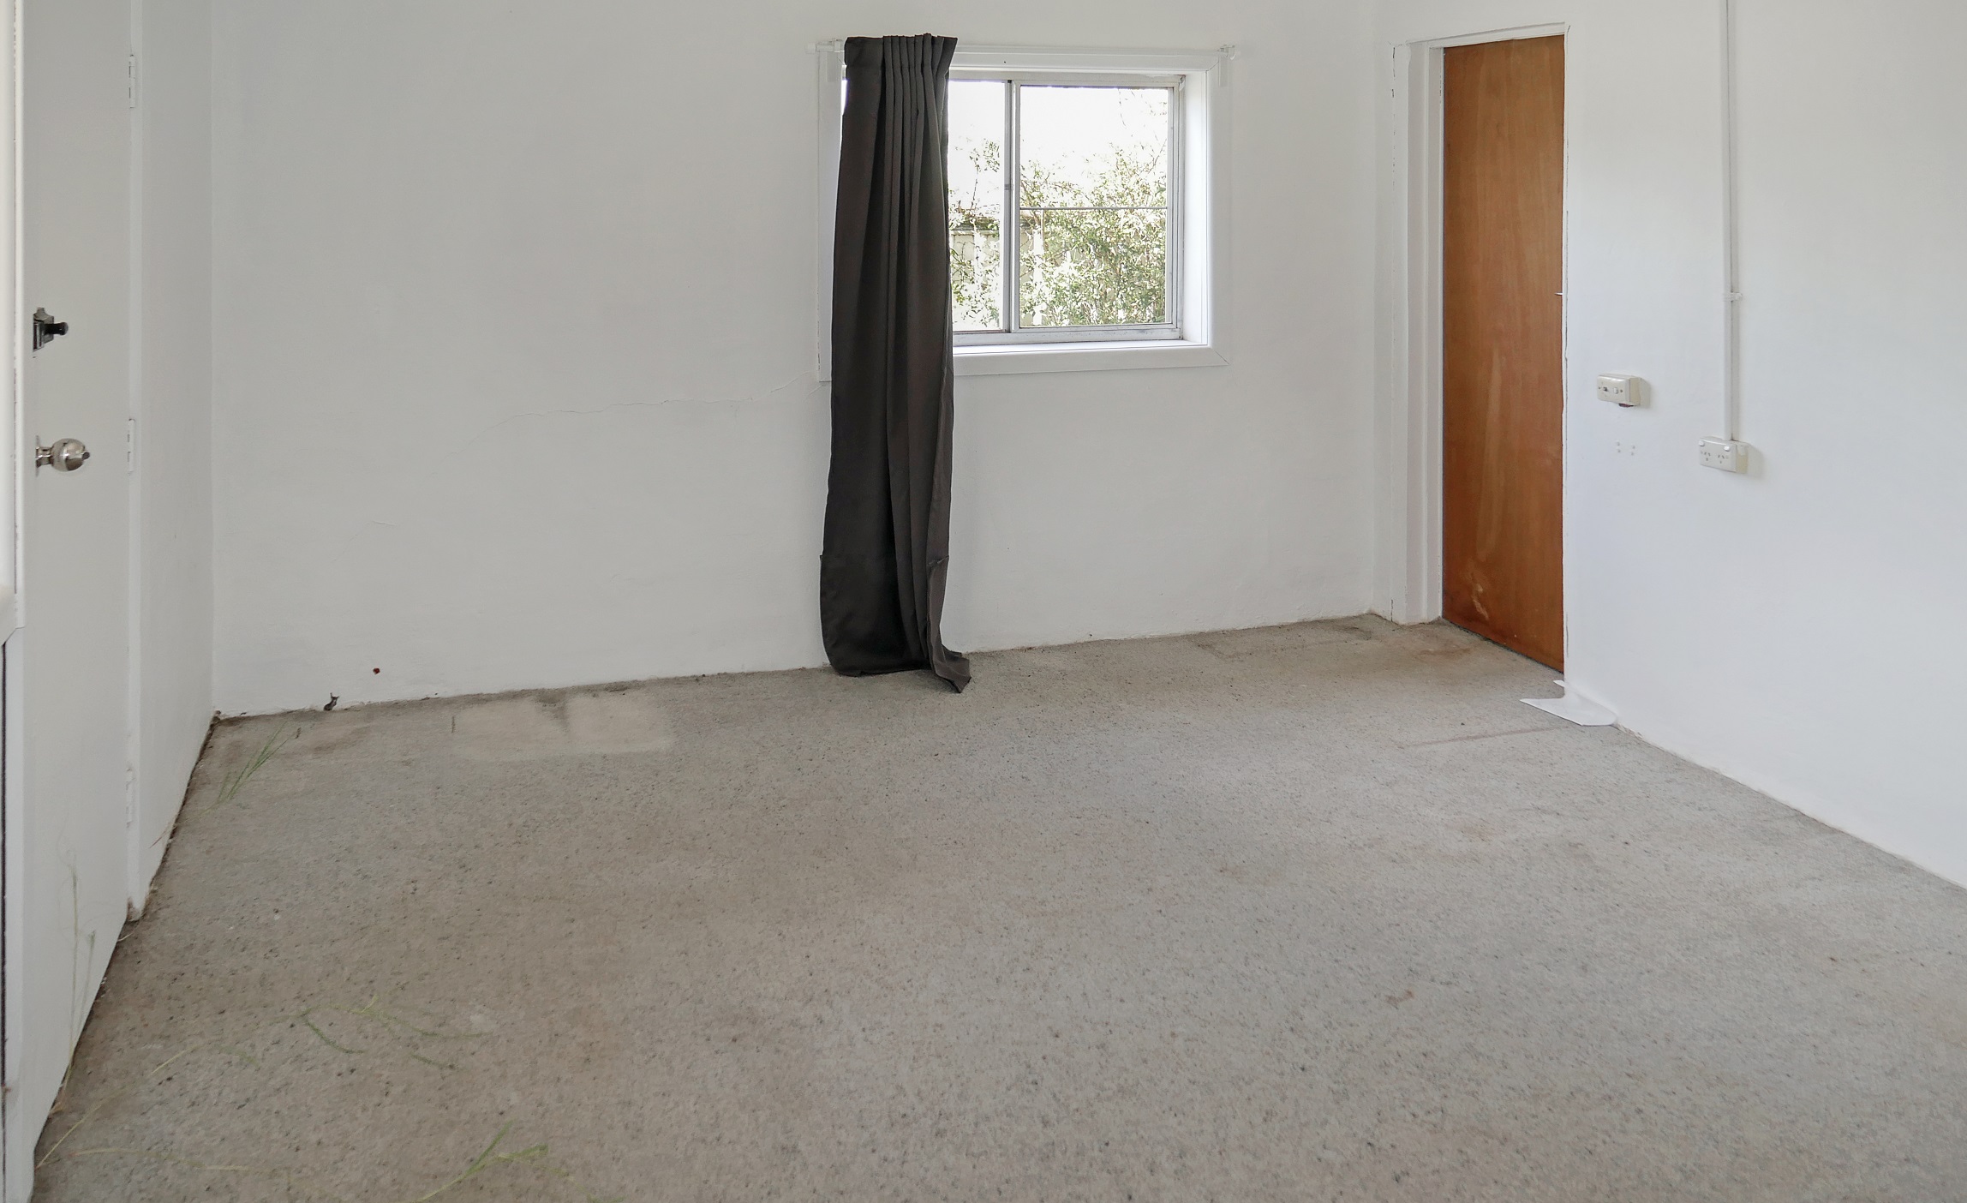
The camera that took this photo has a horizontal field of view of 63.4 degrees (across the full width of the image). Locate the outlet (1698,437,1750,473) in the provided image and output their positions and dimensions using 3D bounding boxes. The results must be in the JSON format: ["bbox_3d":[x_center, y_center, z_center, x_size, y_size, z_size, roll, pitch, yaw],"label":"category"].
[{"bbox_3d":[1.937,-0.383,4.164,0.042,0.073,0.120,-1,4,-18],"label":"outlet"}]

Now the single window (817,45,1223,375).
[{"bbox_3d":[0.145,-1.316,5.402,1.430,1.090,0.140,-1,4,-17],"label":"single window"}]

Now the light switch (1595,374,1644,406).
[{"bbox_3d":[1.810,-0.601,4.530,0.042,0.073,0.120,-1,4,-18],"label":"light switch"}]

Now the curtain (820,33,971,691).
[{"bbox_3d":[-0.280,-0.782,5.131,0.460,2.080,0.170,-1,4,-17],"label":"curtain"}]

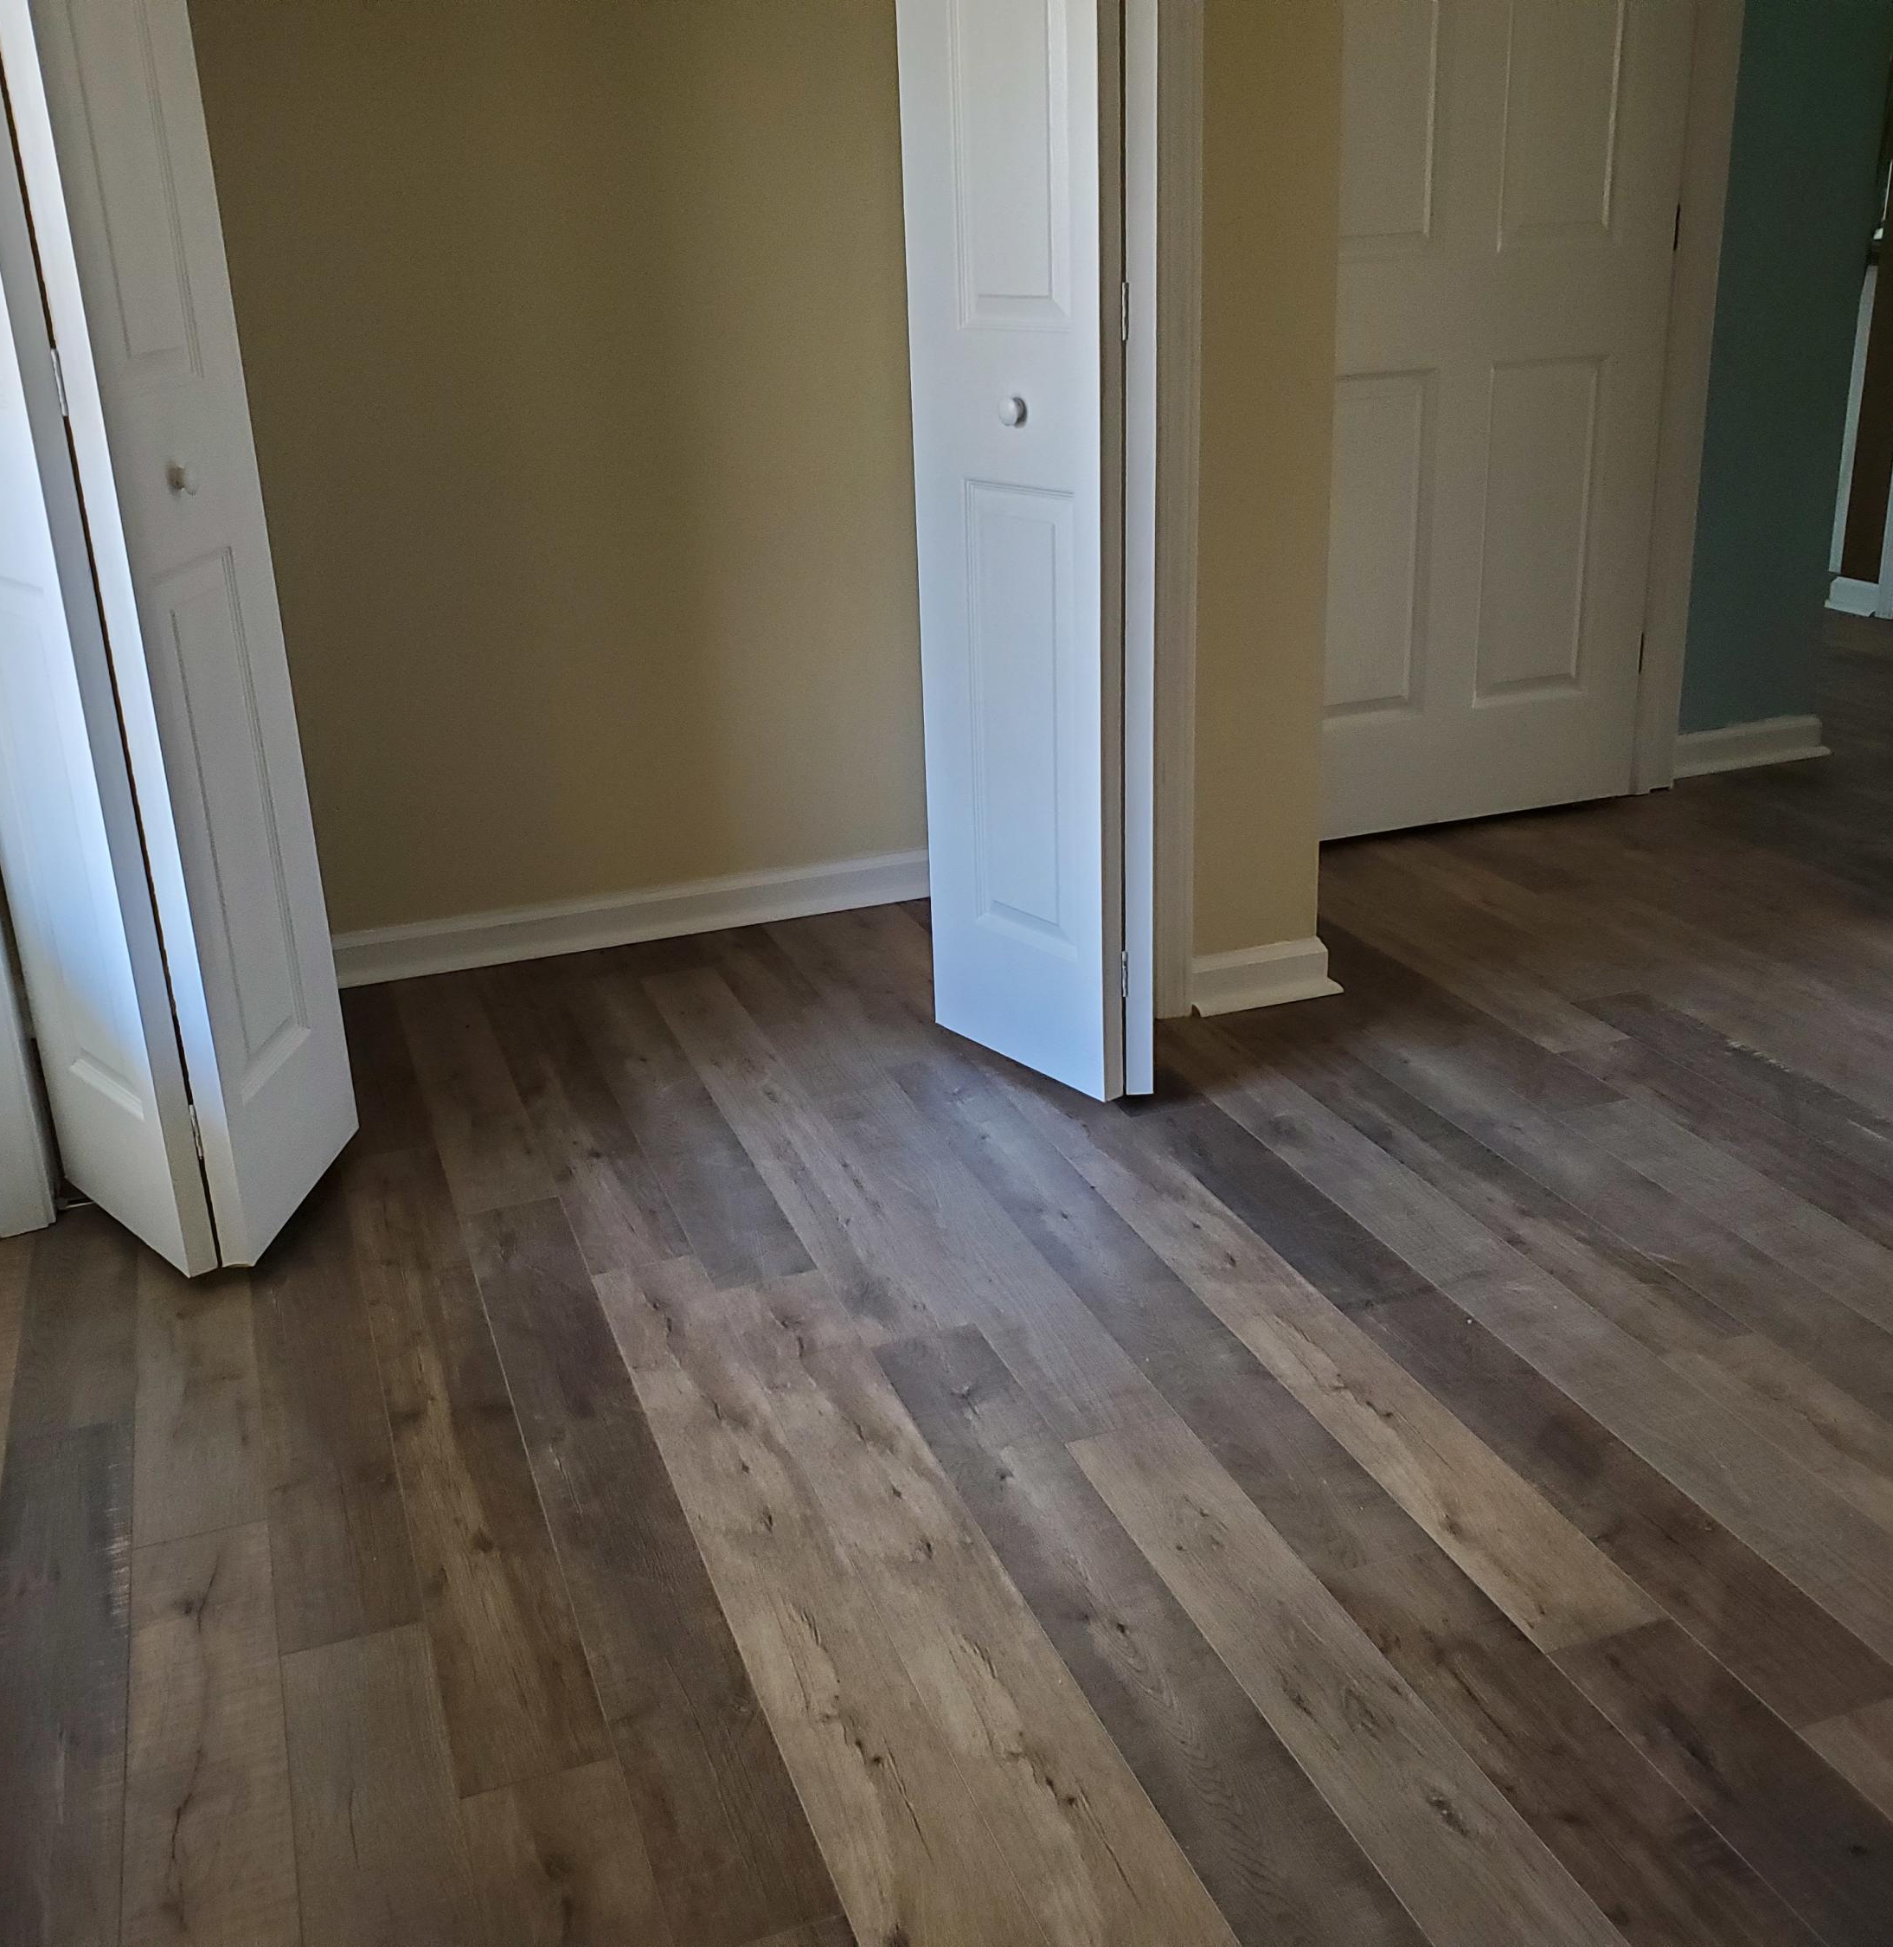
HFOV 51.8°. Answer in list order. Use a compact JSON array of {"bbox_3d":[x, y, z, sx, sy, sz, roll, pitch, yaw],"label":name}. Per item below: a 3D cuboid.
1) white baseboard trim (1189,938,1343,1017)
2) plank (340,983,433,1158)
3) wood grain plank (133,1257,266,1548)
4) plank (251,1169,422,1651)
[{"bbox_3d":[0.496,0.004,3.031,0.259,0.087,0.029,-9,22,-18],"label":"white baseboard trim"},{"bbox_3d":[-0.870,0.139,2.940,0.127,0.012,0.703,-9,22,-18],"label":"plank"},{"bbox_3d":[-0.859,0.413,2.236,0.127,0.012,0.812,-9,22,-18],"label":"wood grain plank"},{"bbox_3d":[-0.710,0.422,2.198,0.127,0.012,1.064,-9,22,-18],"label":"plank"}]

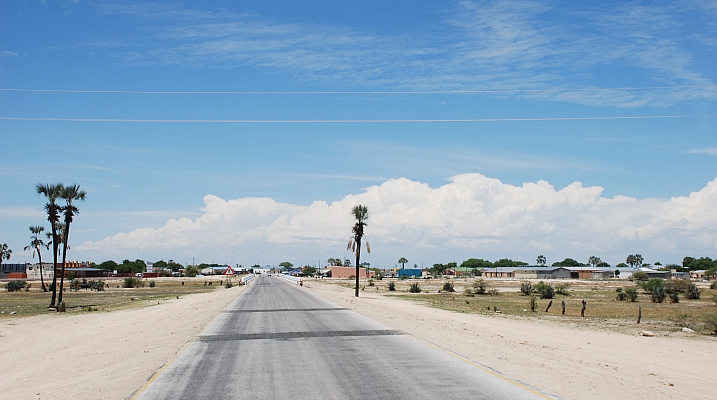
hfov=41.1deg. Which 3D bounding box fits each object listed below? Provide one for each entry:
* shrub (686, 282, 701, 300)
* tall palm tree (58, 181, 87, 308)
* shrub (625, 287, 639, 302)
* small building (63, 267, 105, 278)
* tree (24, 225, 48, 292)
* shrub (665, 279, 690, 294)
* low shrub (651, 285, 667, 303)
[{"bbox_3d":[27.241,7.413,78.221,1.178,1.438,1.119,0,-4,0],"label":"shrub"},{"bbox_3d":[-14.966,2.455,50.000,1.515,6.529,1.500,0,-4,0],"label":"tall palm tree"},{"bbox_3d":[20.671,7.191,72.678,1.042,1.065,0.990,0,-4,0],"label":"shrub"},{"bbox_3d":[-83.626,22.048,289.500,14.589,3.216,9.000,0,-4,-3],"label":"small building"},{"bbox_3d":[-35.875,6.638,107.806,2.674,7.442,2.540,0,-4,0],"label":"tree"},{"bbox_3d":[32.186,8.831,97.613,2.275,1.466,2.162,0,-4,0],"label":"shrub"},{"bbox_3d":[21.904,6.887,70.255,1.131,1.313,1.074,0,-4,0],"label":"low shrub"}]

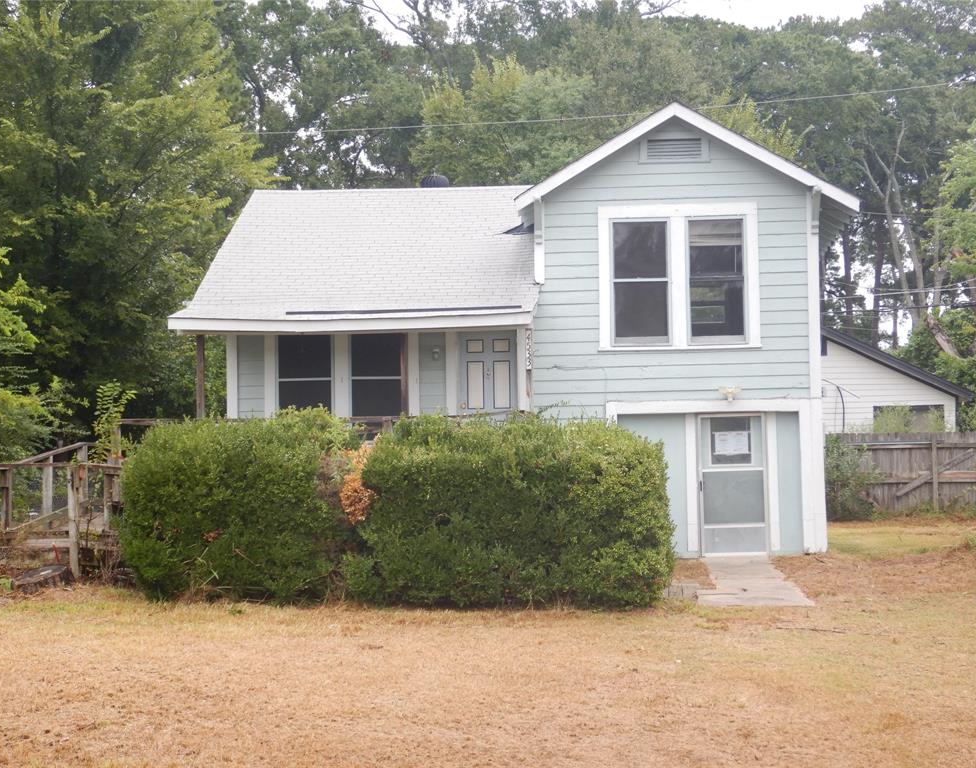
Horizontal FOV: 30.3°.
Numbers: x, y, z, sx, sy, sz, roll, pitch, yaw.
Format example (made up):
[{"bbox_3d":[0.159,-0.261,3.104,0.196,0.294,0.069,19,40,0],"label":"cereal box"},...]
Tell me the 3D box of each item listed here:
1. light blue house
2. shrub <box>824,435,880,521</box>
[{"bbox_3d":[0.769,-0.519,30.064,9.757,6.396,9.400,-1,-2,6],"label":"light blue house"},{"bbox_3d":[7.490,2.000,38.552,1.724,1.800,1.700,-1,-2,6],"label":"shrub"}]

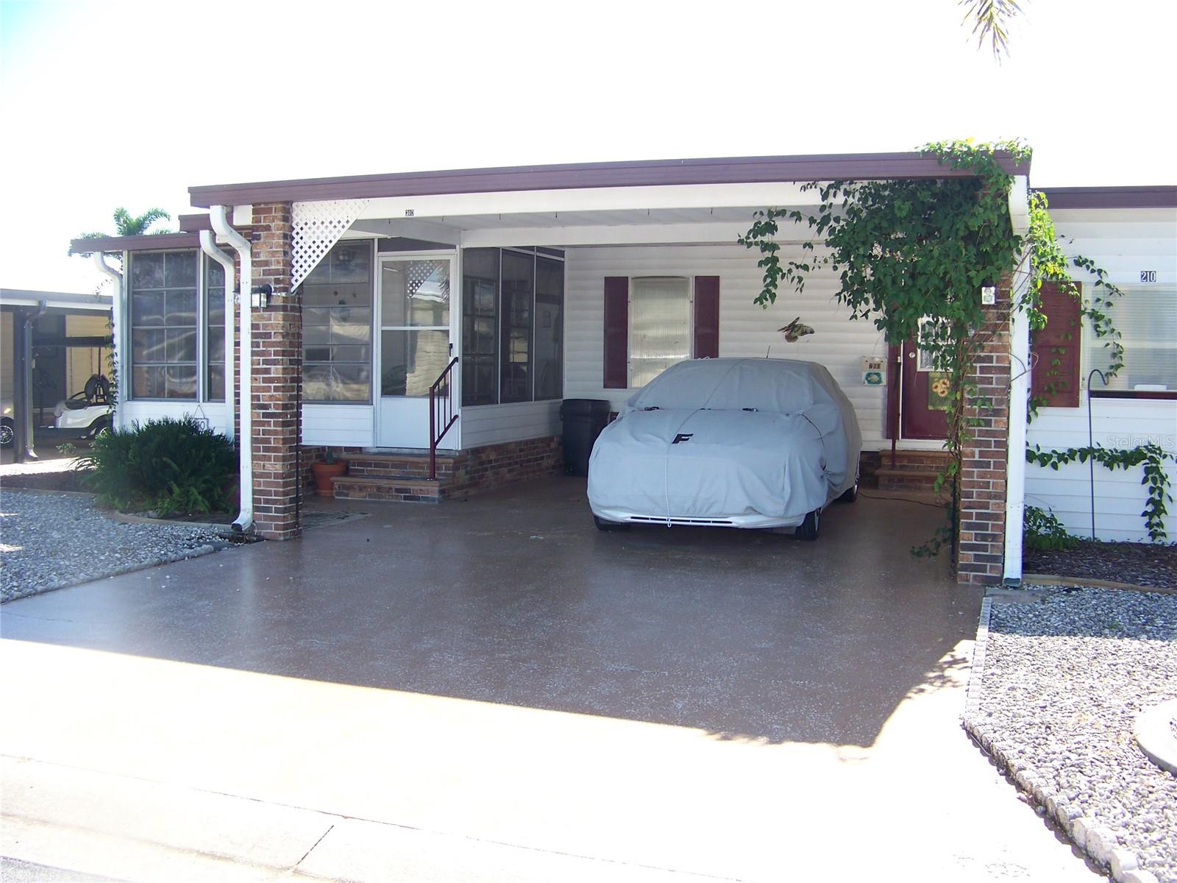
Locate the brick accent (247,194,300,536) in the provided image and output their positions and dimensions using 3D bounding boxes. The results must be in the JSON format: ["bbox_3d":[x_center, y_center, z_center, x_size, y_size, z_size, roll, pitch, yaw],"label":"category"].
[{"bbox_3d":[-2.438,-0.555,9.588,0.290,2.645,0.290,2,4,19],"label":"brick accent"}]

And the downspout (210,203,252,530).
[{"bbox_3d":[-2.709,-0.537,9.395,0.120,2.540,0.440,2,4,19],"label":"downspout"}]

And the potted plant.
[{"bbox_3d":[-2.760,0.326,12.899,0.380,0.455,0.380,1,3,0],"label":"potted plant"}]

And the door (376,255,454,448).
[{"bbox_3d":[-1.822,-0.943,12.862,0.930,2.060,0.070,2,4,19],"label":"door"}]

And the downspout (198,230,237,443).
[{"bbox_3d":[-4.034,-0.944,13.388,0.120,2.690,0.460,2,4,19],"label":"downspout"}]

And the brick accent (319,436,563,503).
[{"bbox_3d":[-1.583,0.253,14.070,1.380,0.490,3.500,2,4,19],"label":"brick accent"}]

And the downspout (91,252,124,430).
[{"bbox_3d":[-5.467,-0.911,13.969,0.120,2.540,0.400,2,4,19],"label":"downspout"}]

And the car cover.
[{"bbox_3d":[1.460,-0.135,11.416,1.890,1.310,4.780,2,4,19],"label":"car cover"}]

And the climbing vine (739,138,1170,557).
[{"bbox_3d":[2.425,-0.534,7.962,2.770,2.670,1.700,2,4,19],"label":"climbing vine"}]

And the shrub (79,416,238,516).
[{"bbox_3d":[-4.046,0.153,11.741,1.600,0.900,1.350,2,4,19],"label":"shrub"}]

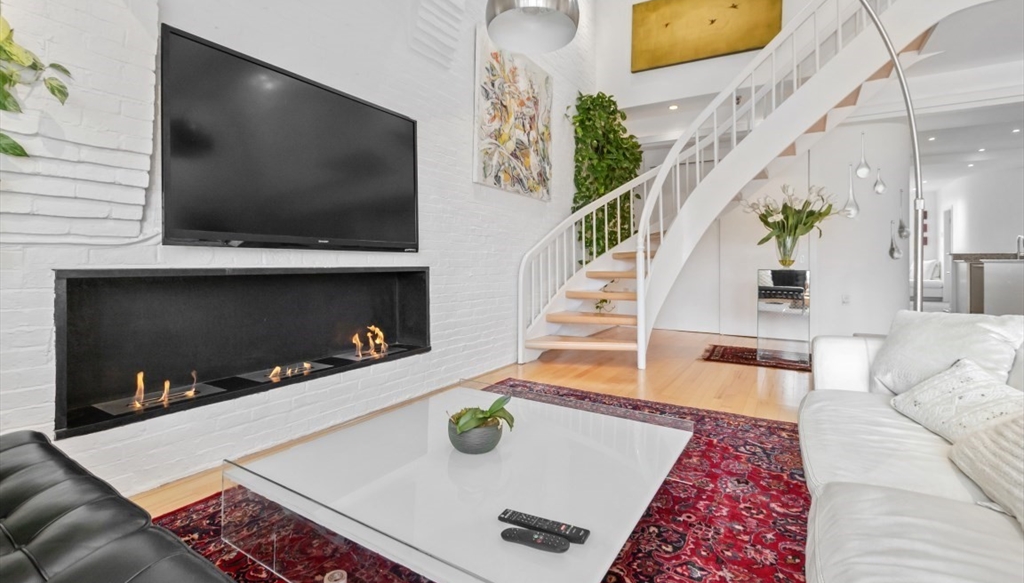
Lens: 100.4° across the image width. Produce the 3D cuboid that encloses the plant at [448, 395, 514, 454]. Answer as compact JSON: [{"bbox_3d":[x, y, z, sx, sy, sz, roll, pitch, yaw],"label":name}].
[{"bbox_3d":[-0.117,0.500,1.640,0.240,0.190,0.210,0,2,0],"label":"plant"}]

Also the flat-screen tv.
[{"bbox_3d":[-1.046,-0.660,2.302,0.070,0.860,1.380,1,2,33],"label":"flat-screen tv"}]

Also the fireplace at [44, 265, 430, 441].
[{"bbox_3d":[-1.238,0.172,2.386,0.310,0.610,1.880,1,2,33],"label":"fireplace"}]

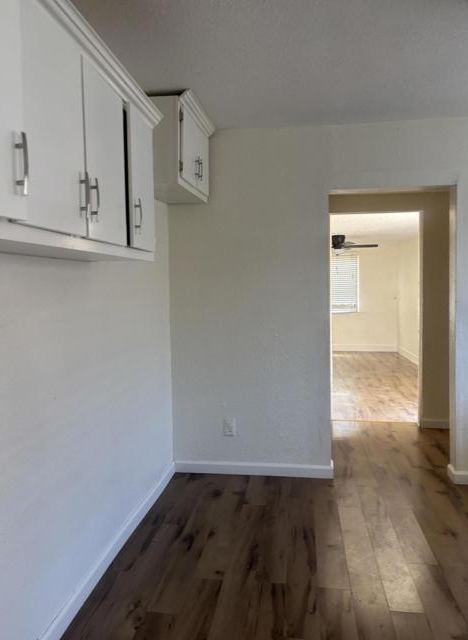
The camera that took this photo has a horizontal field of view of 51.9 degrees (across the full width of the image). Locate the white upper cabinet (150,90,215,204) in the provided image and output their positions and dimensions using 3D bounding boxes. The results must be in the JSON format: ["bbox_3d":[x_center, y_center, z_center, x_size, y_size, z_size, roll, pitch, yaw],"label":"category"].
[{"bbox_3d":[-0.345,-1.014,2.966,0.354,0.487,0.736,0,4,8],"label":"white upper cabinet"}]

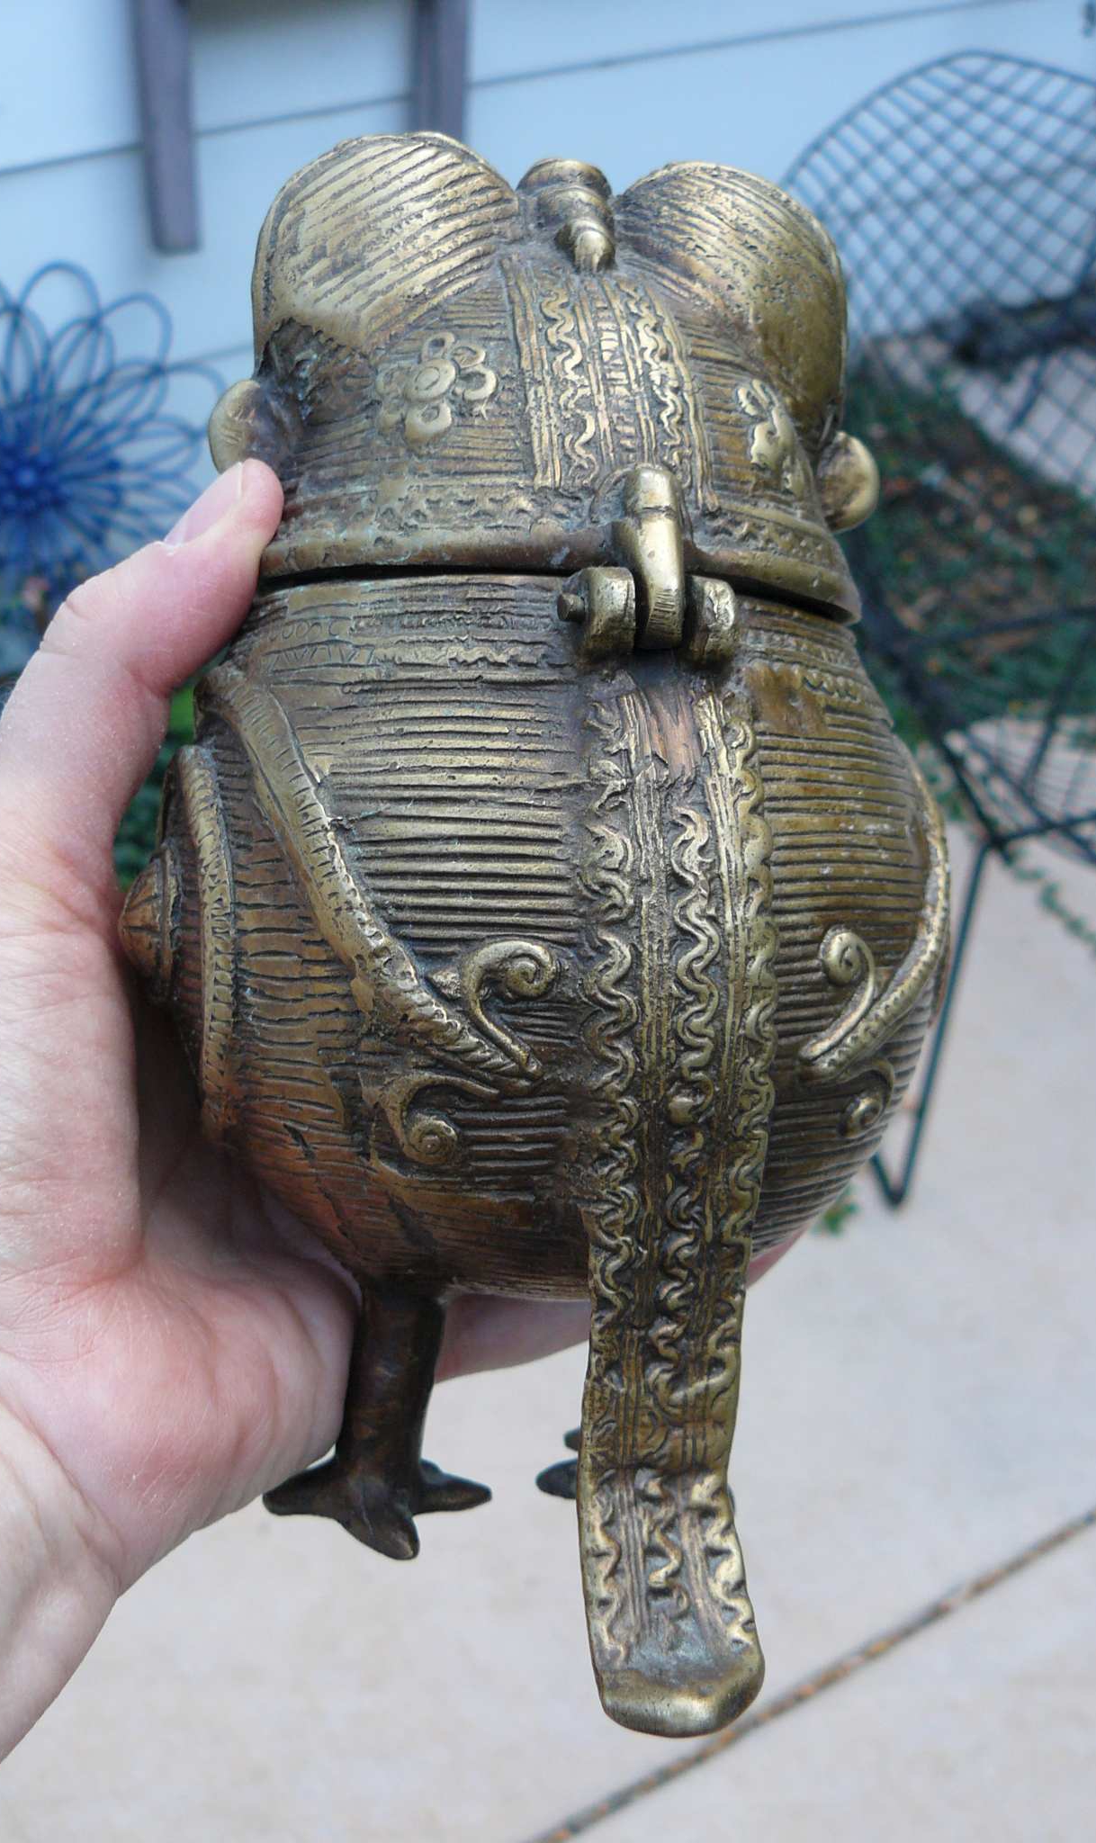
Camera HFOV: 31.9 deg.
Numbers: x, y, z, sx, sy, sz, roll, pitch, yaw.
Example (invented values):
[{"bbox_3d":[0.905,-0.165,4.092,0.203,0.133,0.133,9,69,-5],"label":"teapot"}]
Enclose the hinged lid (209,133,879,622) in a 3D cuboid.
[{"bbox_3d":[0.003,-0.080,0.279,0.101,0.068,0.097,1,5,-17],"label":"hinged lid"}]

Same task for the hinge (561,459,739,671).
[{"bbox_3d":[0.012,-0.044,0.237,0.021,0.024,0.014,3,3,-17],"label":"hinge"}]

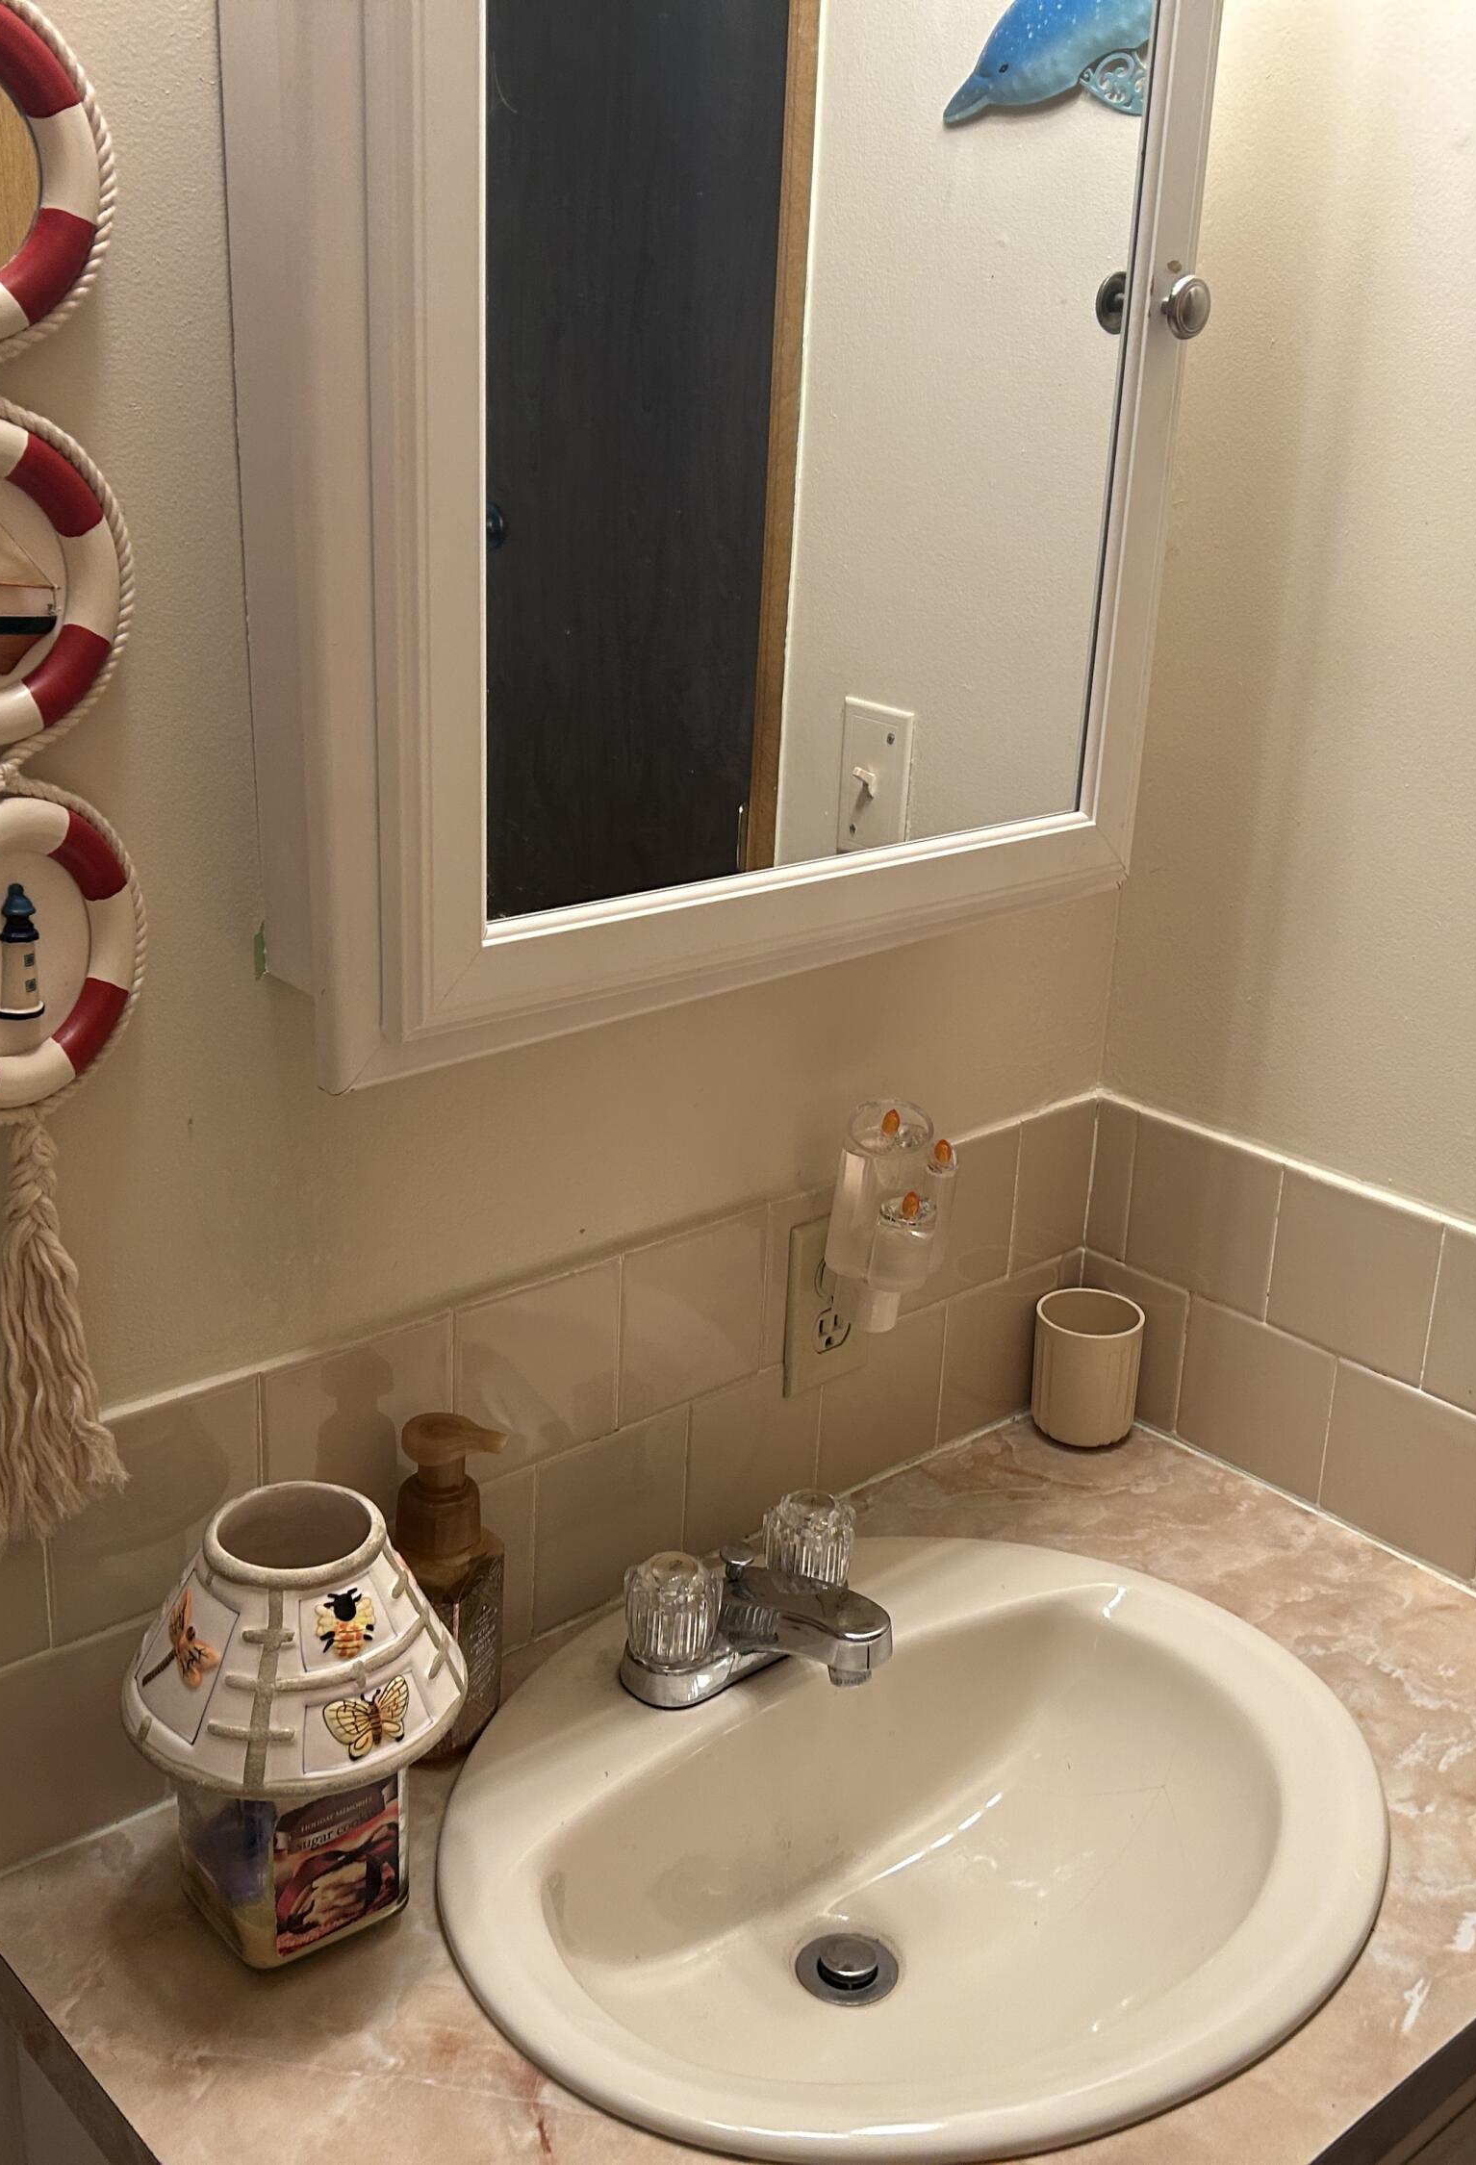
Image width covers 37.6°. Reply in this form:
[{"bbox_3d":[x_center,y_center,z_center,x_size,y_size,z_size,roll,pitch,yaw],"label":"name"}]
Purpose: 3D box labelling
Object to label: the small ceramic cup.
[{"bbox_3d":[0.231,0.188,1.423,0.071,0.082,0.071,2,19,-1],"label":"small ceramic cup"}]

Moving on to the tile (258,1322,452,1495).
[{"bbox_3d":[-0.190,0.174,1.078,0.108,0.107,0.010,-15,26,-40],"label":"tile"}]

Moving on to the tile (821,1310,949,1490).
[{"bbox_3d":[0.088,0.197,1.358,0.108,0.103,0.010,-15,26,-40],"label":"tile"}]

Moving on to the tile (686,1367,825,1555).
[{"bbox_3d":[0.007,0.223,1.294,0.108,0.106,0.010,-15,26,-40],"label":"tile"}]

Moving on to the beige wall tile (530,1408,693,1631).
[{"bbox_3d":[-0.074,0.240,1.208,0.108,0.104,0.010,-15,26,-41],"label":"beige wall tile"}]

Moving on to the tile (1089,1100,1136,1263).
[{"bbox_3d":[0.253,0.065,1.438,0.010,0.108,0.033,-15,26,-40],"label":"tile"}]

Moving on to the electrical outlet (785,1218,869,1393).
[{"bbox_3d":[0.055,0.127,1.289,0.070,0.115,0.007,-15,26,-40],"label":"electrical outlet"}]

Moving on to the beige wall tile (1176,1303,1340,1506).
[{"bbox_3d":[0.334,0.203,1.388,0.010,0.106,0.108,-15,26,-40],"label":"beige wall tile"}]

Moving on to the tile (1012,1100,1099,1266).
[{"bbox_3d":[0.203,0.068,1.418,0.075,0.107,0.010,-15,26,-40],"label":"tile"}]

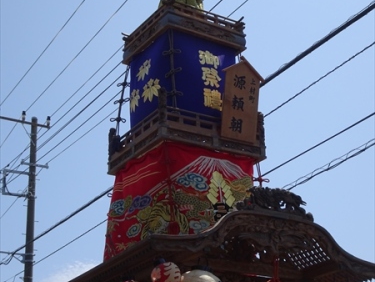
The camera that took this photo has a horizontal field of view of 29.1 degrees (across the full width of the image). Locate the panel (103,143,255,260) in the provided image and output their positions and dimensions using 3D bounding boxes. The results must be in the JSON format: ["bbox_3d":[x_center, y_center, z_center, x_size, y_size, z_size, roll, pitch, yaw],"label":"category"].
[{"bbox_3d":[-0.035,0.848,8.591,1.320,1.170,1.300,12,-26,-31],"label":"panel"}]

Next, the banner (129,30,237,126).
[{"bbox_3d":[-0.026,-0.538,8.653,0.994,1.127,0.963,12,-26,-32],"label":"banner"}]

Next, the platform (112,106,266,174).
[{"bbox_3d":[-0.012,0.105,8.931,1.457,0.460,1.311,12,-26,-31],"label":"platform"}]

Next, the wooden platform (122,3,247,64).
[{"bbox_3d":[-0.048,-1.183,8.905,1.127,0.359,1.087,12,-26,-32],"label":"wooden platform"}]

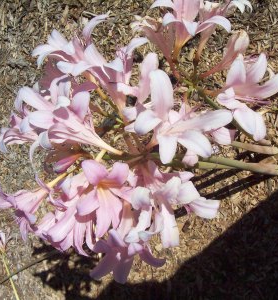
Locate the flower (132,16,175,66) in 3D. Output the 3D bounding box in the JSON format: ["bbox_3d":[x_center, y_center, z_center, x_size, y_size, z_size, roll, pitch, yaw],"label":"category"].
[{"bbox_3d":[0.020,-0.141,0.545,0.055,0.055,0.082,-34,100,29],"label":"flower"}]

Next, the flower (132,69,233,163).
[{"bbox_3d":[0.045,-0.037,0.455,0.075,0.100,0.100,-35,67,52],"label":"flower"}]

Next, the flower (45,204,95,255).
[{"bbox_3d":[-0.085,0.099,0.530,0.060,0.060,0.080,23,79,34],"label":"flower"}]

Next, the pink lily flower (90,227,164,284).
[{"bbox_3d":[-0.015,0.131,0.530,0.085,0.085,0.075,-15,64,33],"label":"pink lily flower"}]

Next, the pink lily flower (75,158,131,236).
[{"bbox_3d":[-0.039,0.058,0.480,0.088,0.078,0.075,-55,20,19],"label":"pink lily flower"}]

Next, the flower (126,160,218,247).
[{"bbox_3d":[0.039,0.066,0.485,0.095,0.095,0.080,-57,40,18],"label":"flower"}]

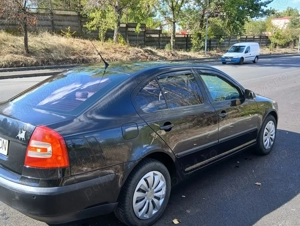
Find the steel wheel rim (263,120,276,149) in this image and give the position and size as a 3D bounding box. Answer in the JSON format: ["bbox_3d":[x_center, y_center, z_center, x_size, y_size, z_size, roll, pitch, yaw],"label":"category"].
[{"bbox_3d":[1.770,0.334,4.568,0.130,0.430,0.430,11,17,43],"label":"steel wheel rim"}]

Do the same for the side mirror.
[{"bbox_3d":[1.229,-0.229,3.674,0.180,0.145,0.120,11,17,43],"label":"side mirror"}]

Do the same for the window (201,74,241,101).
[{"bbox_3d":[0.871,-0.316,3.597,0.710,0.370,0.050,-13,-10,-44],"label":"window"}]

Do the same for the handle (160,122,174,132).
[{"bbox_3d":[0.161,0.128,2.720,0.055,0.075,0.190,11,17,43],"label":"handle"}]

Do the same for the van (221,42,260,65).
[{"bbox_3d":[7.815,-5.108,25.694,1.720,1.810,4.300,9,15,38],"label":"van"}]

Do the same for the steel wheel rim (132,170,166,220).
[{"bbox_3d":[-0.032,0.738,2.769,0.130,0.430,0.430,11,17,43],"label":"steel wheel rim"}]

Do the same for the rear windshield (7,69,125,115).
[{"bbox_3d":[-0.776,-0.241,2.935,1.220,0.090,0.780,11,38,43],"label":"rear windshield"}]

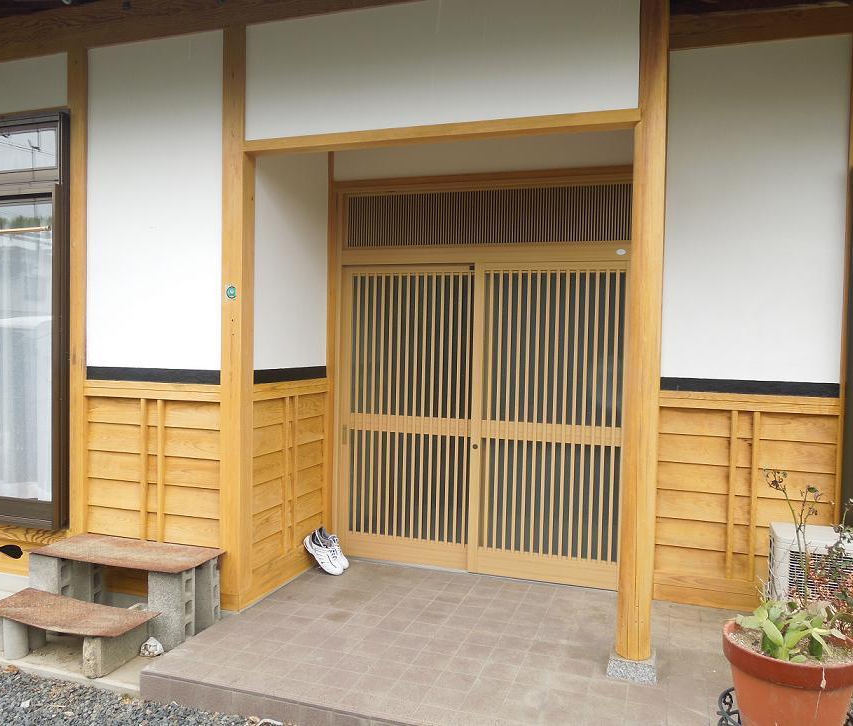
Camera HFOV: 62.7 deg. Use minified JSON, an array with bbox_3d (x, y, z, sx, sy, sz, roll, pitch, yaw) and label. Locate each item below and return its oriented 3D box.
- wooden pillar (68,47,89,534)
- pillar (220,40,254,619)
[{"bbox_3d":[-1.884,-0.237,3.877,0.128,2.877,0.128,2,2,18],"label":"wooden pillar"},{"bbox_3d":[-0.952,-0.202,3.564,0.125,2.919,0.125,2,2,18],"label":"pillar"}]

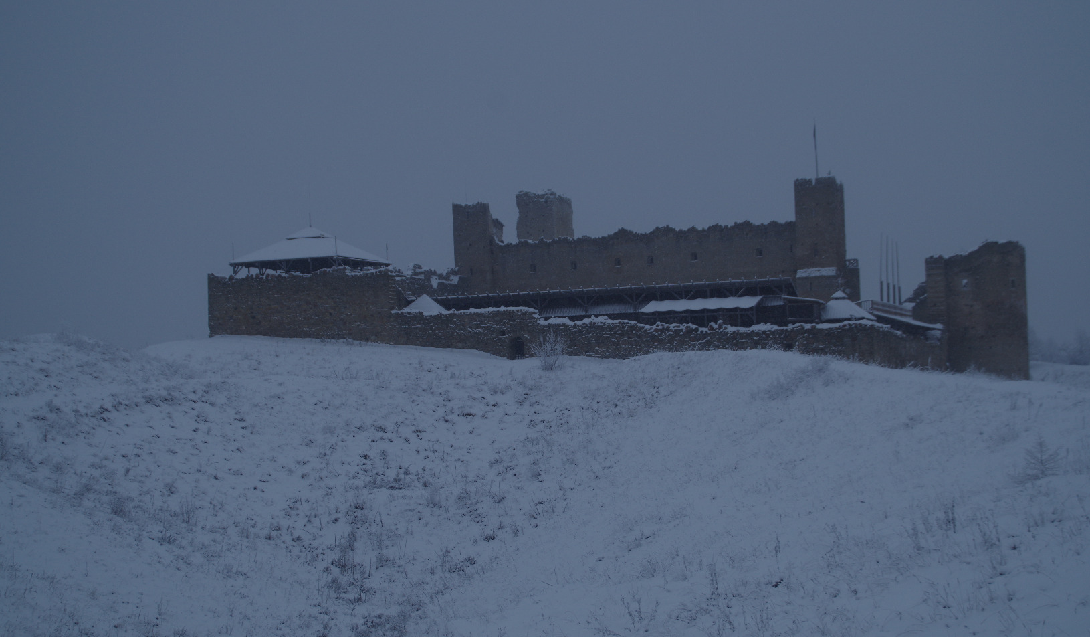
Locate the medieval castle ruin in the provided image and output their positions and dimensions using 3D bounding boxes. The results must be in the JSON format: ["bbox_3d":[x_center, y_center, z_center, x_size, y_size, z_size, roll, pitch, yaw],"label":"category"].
[{"bbox_3d":[12.500,-4.800,224.000,93.000,25.000,60.000,-2,-2,20],"label":"medieval castle ruin"}]

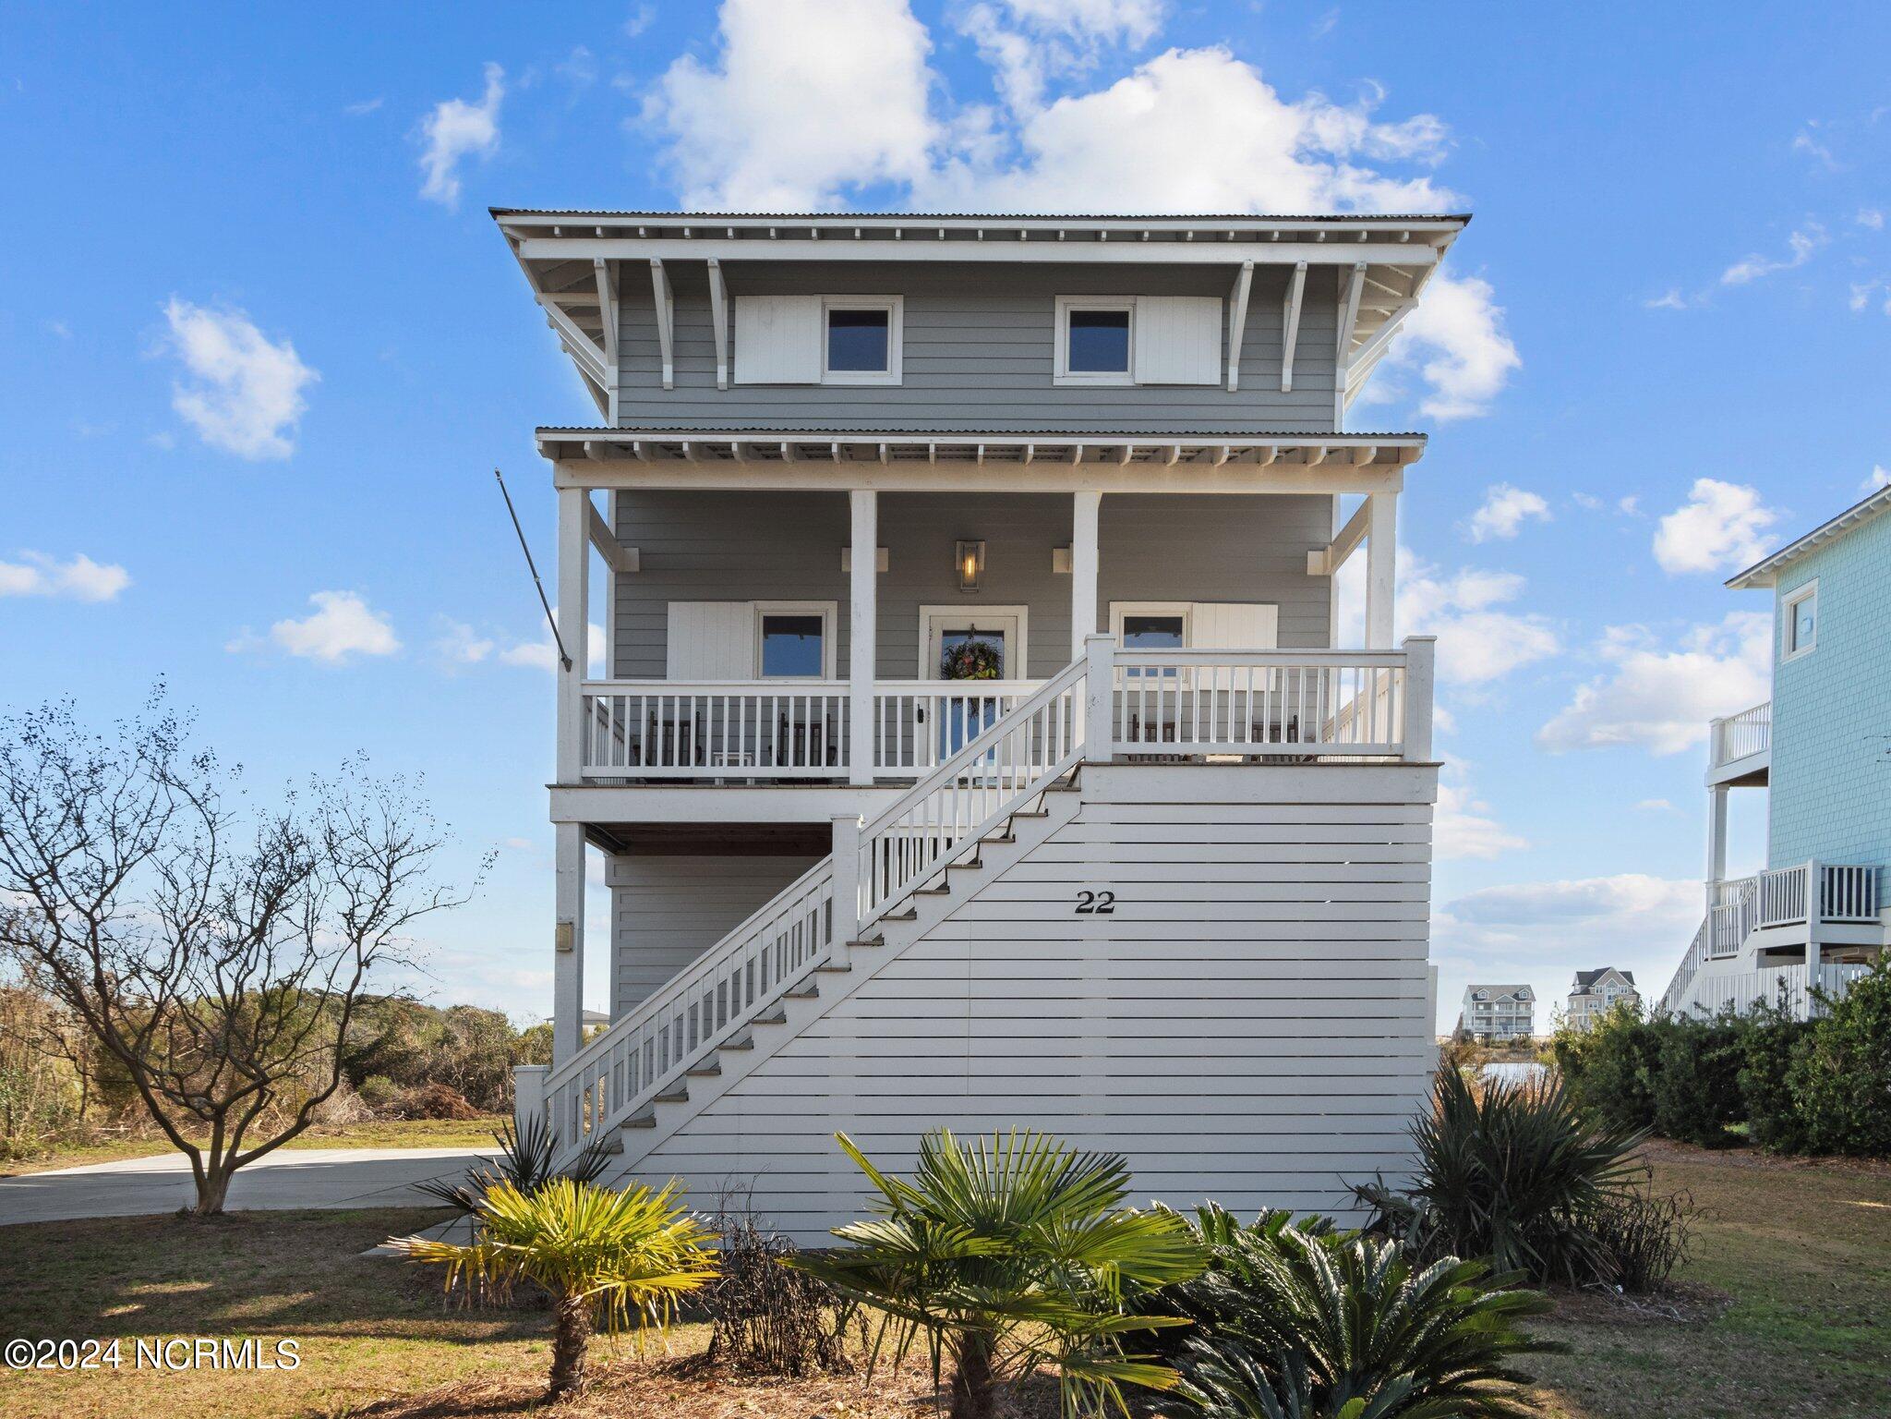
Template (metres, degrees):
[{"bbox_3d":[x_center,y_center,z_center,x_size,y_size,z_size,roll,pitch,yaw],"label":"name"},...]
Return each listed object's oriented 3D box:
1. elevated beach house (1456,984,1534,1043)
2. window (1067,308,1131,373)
[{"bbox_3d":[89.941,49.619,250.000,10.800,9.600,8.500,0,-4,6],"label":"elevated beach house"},{"bbox_3d":[1.557,-3.735,15.500,0.660,0.680,0.100,1,-5,-1],"label":"window"}]

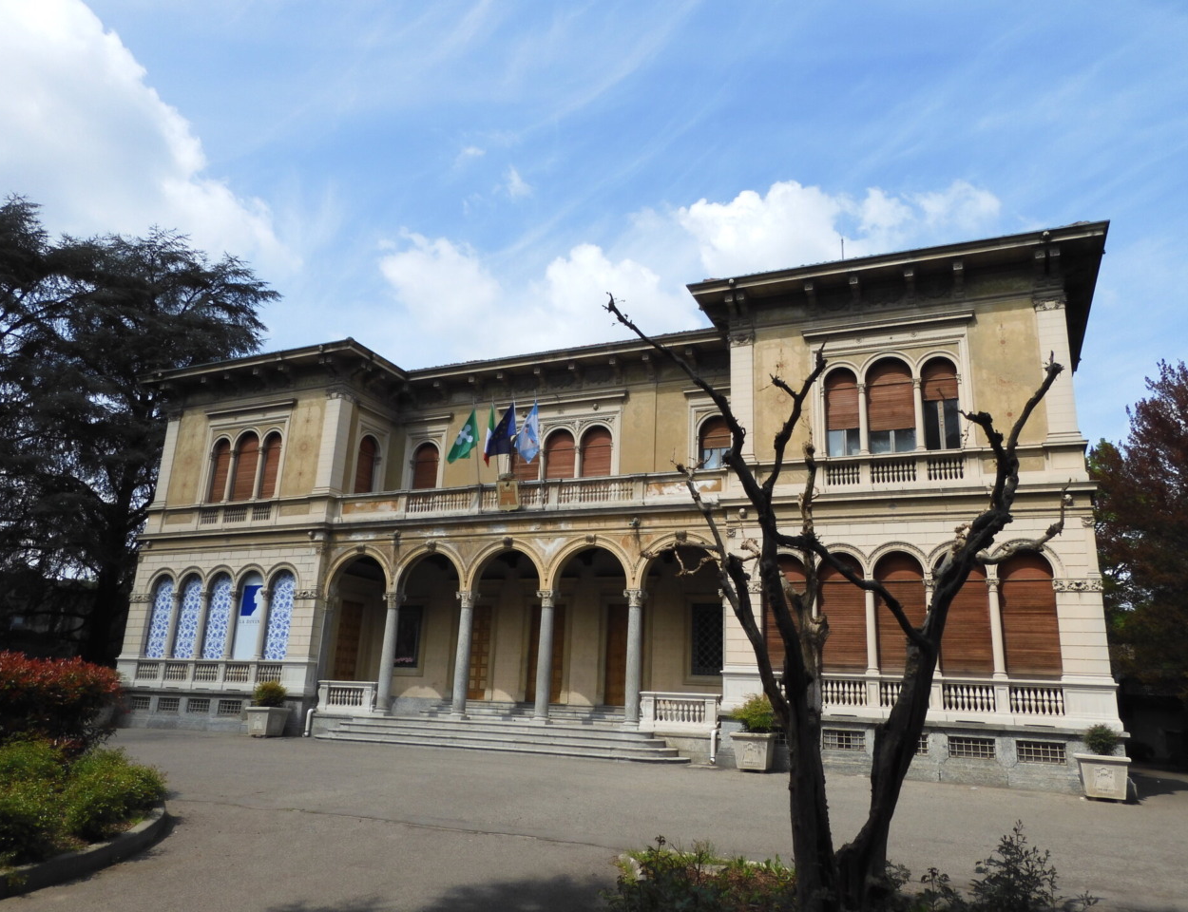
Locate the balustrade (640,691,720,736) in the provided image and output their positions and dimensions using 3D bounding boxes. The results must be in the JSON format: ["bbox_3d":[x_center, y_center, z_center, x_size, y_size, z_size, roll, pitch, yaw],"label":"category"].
[{"bbox_3d":[2.000,6.021,19.726,2.000,0.909,0.303,-4,-16,23],"label":"balustrade"}]

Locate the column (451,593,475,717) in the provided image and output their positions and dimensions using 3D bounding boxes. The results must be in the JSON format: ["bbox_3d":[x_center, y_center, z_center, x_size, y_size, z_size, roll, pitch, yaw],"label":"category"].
[{"bbox_3d":[-3.525,5.277,22.527,0.485,3.313,0.485,2,-15,1],"label":"column"}]

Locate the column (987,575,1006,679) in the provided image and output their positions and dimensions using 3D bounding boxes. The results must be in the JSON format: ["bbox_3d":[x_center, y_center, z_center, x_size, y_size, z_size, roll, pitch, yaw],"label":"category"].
[{"bbox_3d":[8.290,3.527,17.372,0.283,2.081,0.283,-4,-16,23],"label":"column"}]

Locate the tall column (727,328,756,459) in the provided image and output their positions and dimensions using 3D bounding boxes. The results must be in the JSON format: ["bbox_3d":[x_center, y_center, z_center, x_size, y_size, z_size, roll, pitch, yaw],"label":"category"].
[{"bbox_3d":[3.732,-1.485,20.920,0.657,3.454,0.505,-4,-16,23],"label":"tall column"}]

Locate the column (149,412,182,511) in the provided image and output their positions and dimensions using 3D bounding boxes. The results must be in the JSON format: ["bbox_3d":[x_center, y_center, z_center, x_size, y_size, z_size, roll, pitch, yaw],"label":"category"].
[{"bbox_3d":[-14.341,0.178,28.534,0.689,3.444,0.283,-5,-17,23],"label":"column"}]

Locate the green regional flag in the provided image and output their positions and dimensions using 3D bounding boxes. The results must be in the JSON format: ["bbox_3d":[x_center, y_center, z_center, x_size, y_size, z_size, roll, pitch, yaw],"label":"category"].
[{"bbox_3d":[-3.580,-0.583,23.188,0.909,1.515,0.303,-4,-16,23],"label":"green regional flag"}]

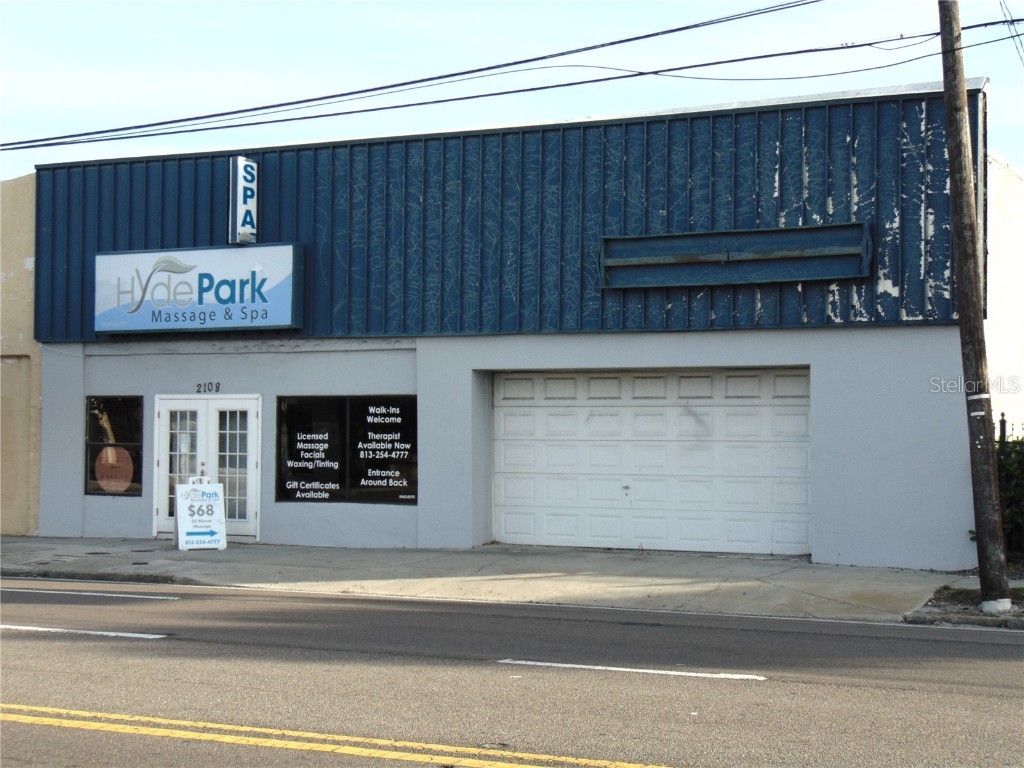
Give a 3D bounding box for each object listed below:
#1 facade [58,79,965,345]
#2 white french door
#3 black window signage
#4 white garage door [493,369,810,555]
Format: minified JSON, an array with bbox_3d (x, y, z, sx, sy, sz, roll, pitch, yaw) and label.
[{"bbox_3d":[-0.895,-2.090,24.714,14.793,2.788,0.250,0,-2,27],"label":"facade"},{"bbox_3d":[-4.575,1.246,26.712,1.976,2.162,0.120,0,-2,27],"label":"white french door"},{"bbox_3d":[-2.381,0.949,25.627,2.436,1.561,0.060,0,-2,27],"label":"black window signage"},{"bbox_3d":[1.863,1.009,24.056,4.709,2.438,0.080,0,-2,27],"label":"white garage door"}]

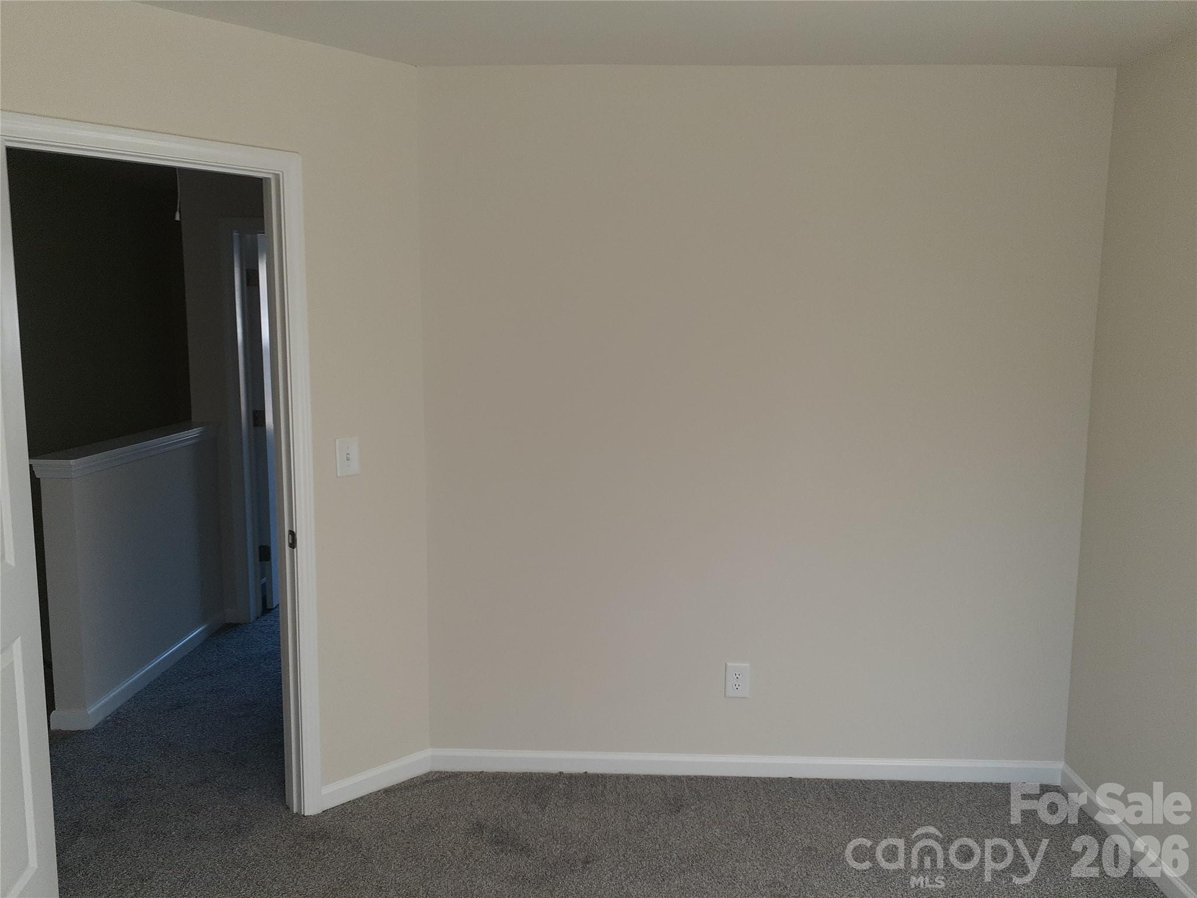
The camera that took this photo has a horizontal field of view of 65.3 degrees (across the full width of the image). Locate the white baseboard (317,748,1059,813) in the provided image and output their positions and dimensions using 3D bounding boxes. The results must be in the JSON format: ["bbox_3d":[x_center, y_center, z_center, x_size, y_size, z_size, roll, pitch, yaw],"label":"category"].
[{"bbox_3d":[0.357,1.152,3.198,2.564,0.087,0.314,1,7,2],"label":"white baseboard"}]

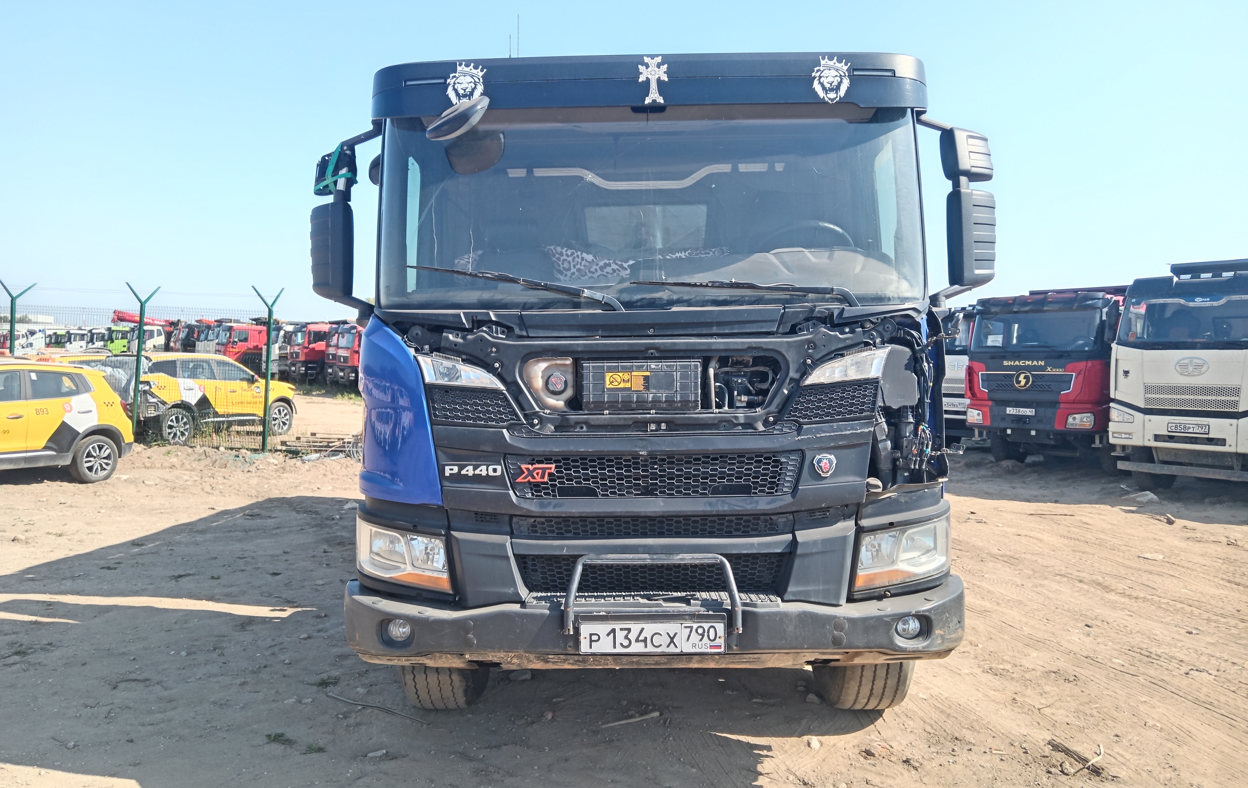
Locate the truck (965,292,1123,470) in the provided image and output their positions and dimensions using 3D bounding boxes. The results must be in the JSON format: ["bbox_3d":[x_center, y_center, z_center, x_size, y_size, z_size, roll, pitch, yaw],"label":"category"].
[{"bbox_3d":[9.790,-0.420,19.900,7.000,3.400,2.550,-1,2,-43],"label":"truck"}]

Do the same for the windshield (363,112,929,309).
[{"bbox_3d":[0.112,-0.760,3.980,2.280,0.880,0.360,0,2,0],"label":"windshield"}]

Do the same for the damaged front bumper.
[{"bbox_3d":[0.118,0.865,3.800,2.480,0.320,0.550,0,2,0],"label":"damaged front bumper"}]

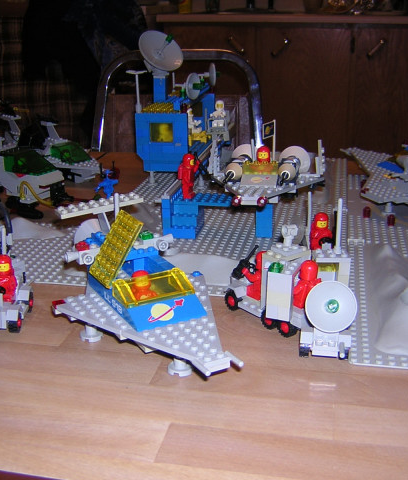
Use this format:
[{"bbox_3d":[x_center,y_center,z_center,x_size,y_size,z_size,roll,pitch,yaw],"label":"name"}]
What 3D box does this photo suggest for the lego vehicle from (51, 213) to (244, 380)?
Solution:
[{"bbox_3d":[-0.033,0.034,0.438,0.112,0.085,0.174,-11,21,-27],"label":"lego vehicle"}]

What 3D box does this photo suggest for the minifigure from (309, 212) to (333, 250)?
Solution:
[{"bbox_3d":[0.101,-0.007,0.575,0.025,0.036,0.024,-6,19,-16],"label":"minifigure"}]

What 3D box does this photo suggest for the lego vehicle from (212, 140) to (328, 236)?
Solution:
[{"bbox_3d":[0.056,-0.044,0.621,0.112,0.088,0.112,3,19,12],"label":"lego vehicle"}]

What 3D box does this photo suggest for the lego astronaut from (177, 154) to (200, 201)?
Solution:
[{"bbox_3d":[-0.015,-0.062,0.655,0.020,0.042,0.023,5,19,16],"label":"lego astronaut"}]

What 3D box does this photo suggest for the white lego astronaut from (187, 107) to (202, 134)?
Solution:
[{"bbox_3d":[-0.013,-0.149,0.840,0.023,0.033,0.023,4,19,13],"label":"white lego astronaut"}]

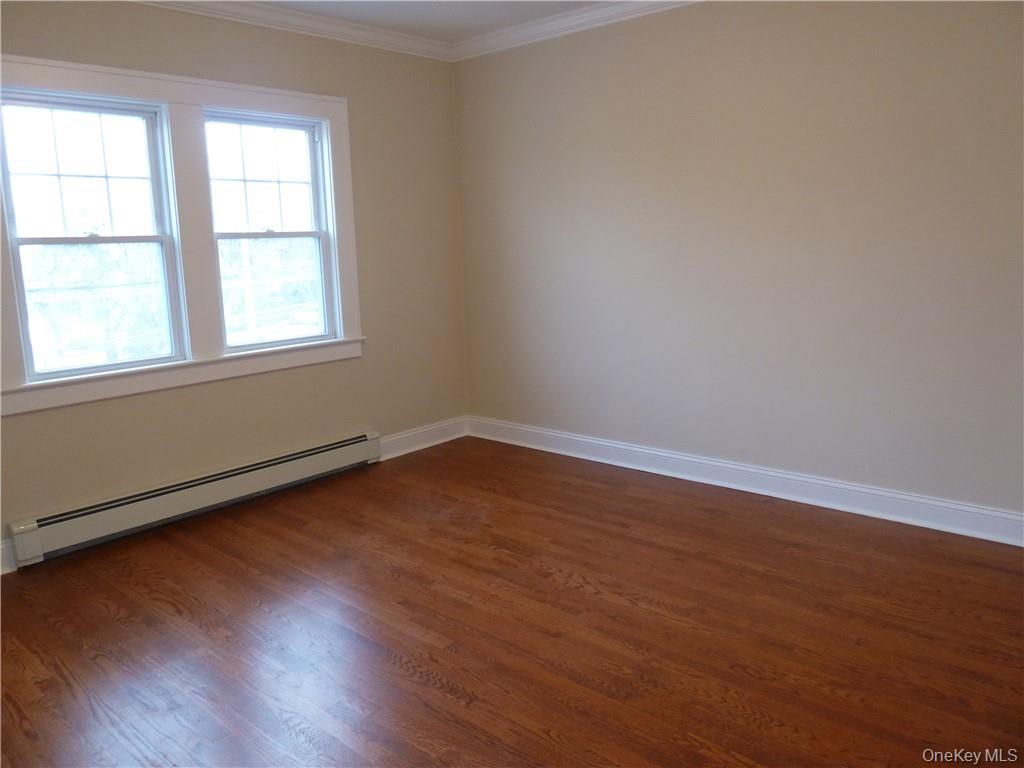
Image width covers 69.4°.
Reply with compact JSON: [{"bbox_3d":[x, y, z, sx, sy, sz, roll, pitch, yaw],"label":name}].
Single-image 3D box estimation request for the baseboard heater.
[{"bbox_3d":[-1.477,0.541,3.854,0.073,0.173,1.940,7,14,40],"label":"baseboard heater"}]

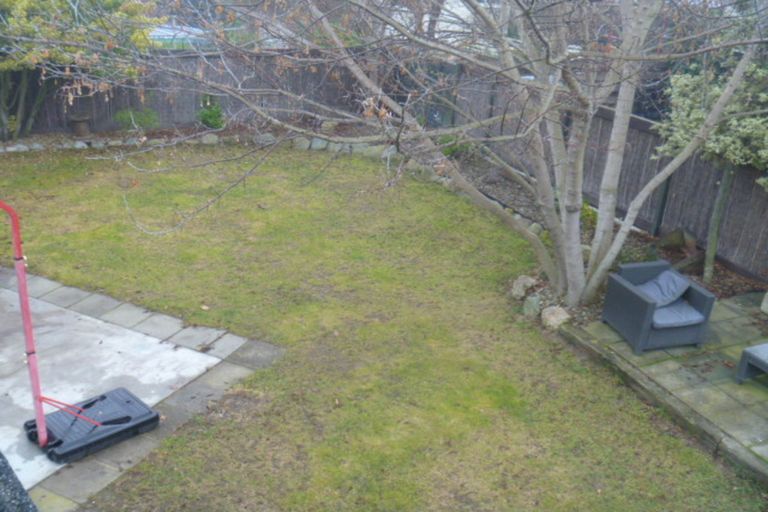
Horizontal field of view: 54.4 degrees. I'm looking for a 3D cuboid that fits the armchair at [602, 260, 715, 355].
[{"bbox_3d":[2.888,0.535,7.893,0.774,0.687,0.718,-3,24,-15],"label":"armchair"}]

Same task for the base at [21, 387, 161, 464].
[{"bbox_3d":[-2.381,1.379,6.099,0.856,0.125,0.547,-17,30,-39],"label":"base"}]

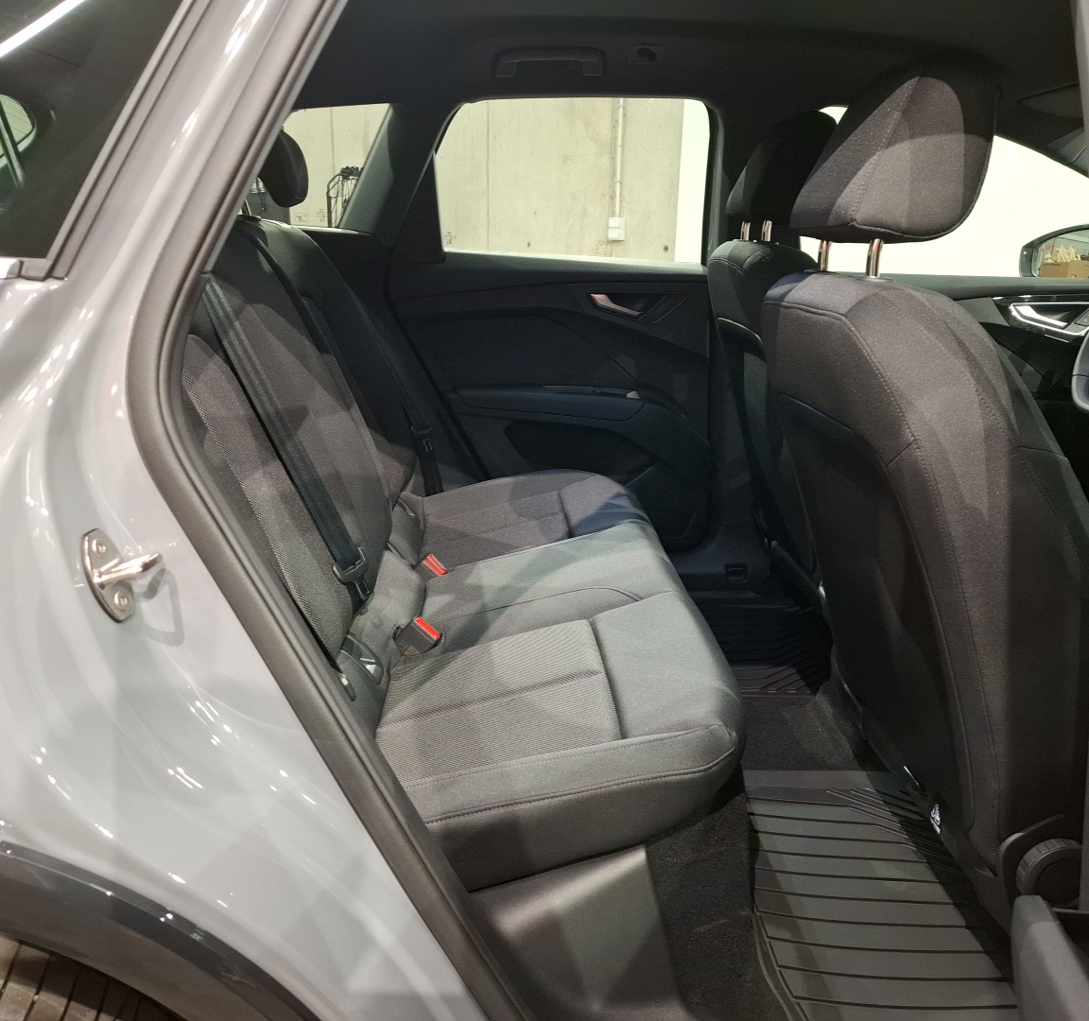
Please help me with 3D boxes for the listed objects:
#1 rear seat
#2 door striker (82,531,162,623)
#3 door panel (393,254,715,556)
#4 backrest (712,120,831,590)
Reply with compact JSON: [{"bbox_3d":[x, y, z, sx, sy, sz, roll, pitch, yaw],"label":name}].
[{"bbox_3d":[-0.161,-0.174,1.491,0.850,0.880,1.290,0,18,-2],"label":"rear seat"},{"bbox_3d":[-0.333,0.050,0.729,0.047,0.078,0.038,-11,13,21],"label":"door striker"},{"bbox_3d":[0.029,-0.243,2.232,0.790,0.735,0.130,0,18,-2],"label":"door panel"},{"bbox_3d":[0.571,-0.297,1.879,0.270,0.940,0.510,-19,18,4],"label":"backrest"}]

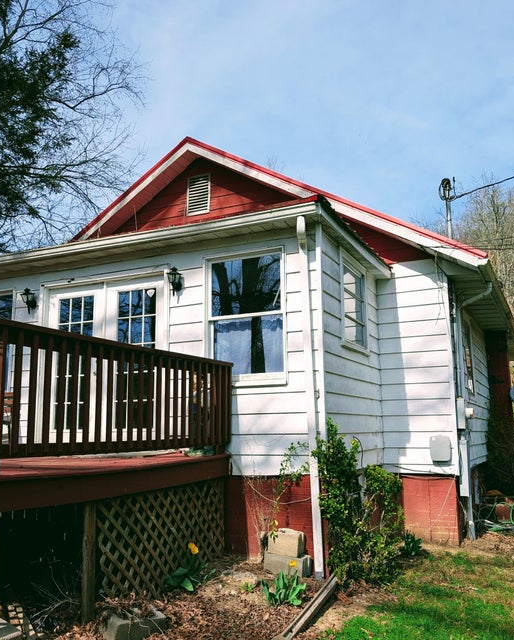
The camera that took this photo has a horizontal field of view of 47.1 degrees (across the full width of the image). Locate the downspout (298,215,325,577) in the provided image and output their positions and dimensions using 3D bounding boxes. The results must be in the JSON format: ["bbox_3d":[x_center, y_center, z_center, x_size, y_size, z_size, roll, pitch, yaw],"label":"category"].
[{"bbox_3d":[0.504,0.682,5.790,0.120,3.480,0.250,-5,-11,25],"label":"downspout"}]

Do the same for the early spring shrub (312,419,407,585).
[{"bbox_3d":[1.051,1.706,5.871,0.700,1.460,0.950,-5,-11,25],"label":"early spring shrub"}]

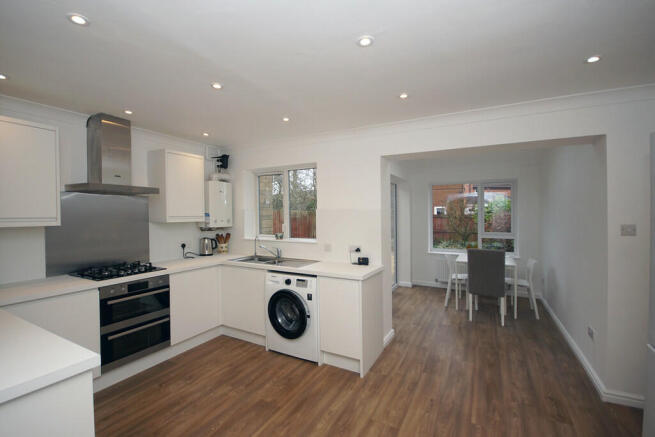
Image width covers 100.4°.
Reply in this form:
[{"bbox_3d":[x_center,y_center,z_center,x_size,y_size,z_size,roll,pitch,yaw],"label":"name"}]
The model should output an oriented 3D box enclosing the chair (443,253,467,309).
[{"bbox_3d":[2.099,0.979,4.322,0.475,0.785,0.390,0,1,27],"label":"chair"}]

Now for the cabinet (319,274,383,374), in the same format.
[{"bbox_3d":[0.275,0.971,2.791,0.437,0.865,0.610,0,1,30],"label":"cabinet"}]

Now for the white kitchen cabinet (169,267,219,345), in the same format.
[{"bbox_3d":[-1.666,0.911,3.111,0.580,0.721,0.570,0,1,30],"label":"white kitchen cabinet"}]

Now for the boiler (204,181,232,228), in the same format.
[{"bbox_3d":[-1.550,-0.191,3.742,0.280,0.595,0.375,0,1,30],"label":"boiler"}]

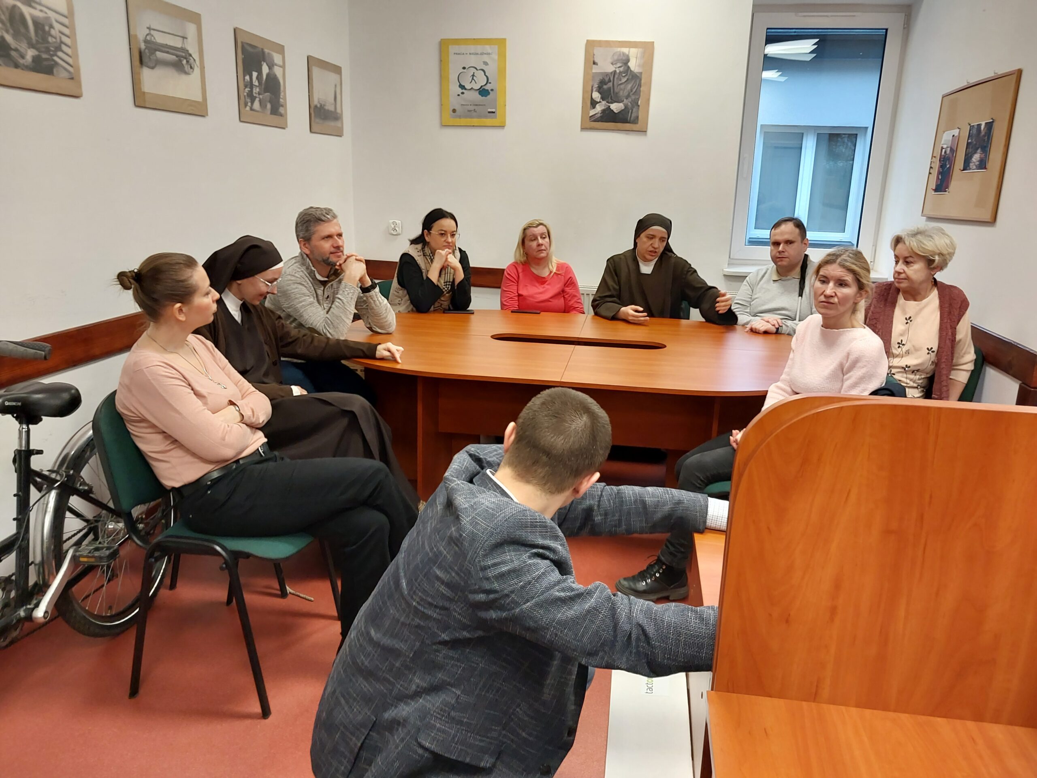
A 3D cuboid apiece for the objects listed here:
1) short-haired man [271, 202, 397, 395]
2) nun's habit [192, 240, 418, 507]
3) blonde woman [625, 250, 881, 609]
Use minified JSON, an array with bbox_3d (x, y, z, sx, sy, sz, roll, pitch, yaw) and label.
[{"bbox_3d":[-0.755,-0.127,3.827,0.740,1.260,0.540,11,16,36],"label":"short-haired man"},{"bbox_3d":[-0.718,0.039,3.166,0.770,1.140,0.550,7,14,21],"label":"nun's habit"},{"bbox_3d":[0.755,0.129,3.000,0.820,1.220,0.510,-1,13,-12],"label":"blonde woman"}]

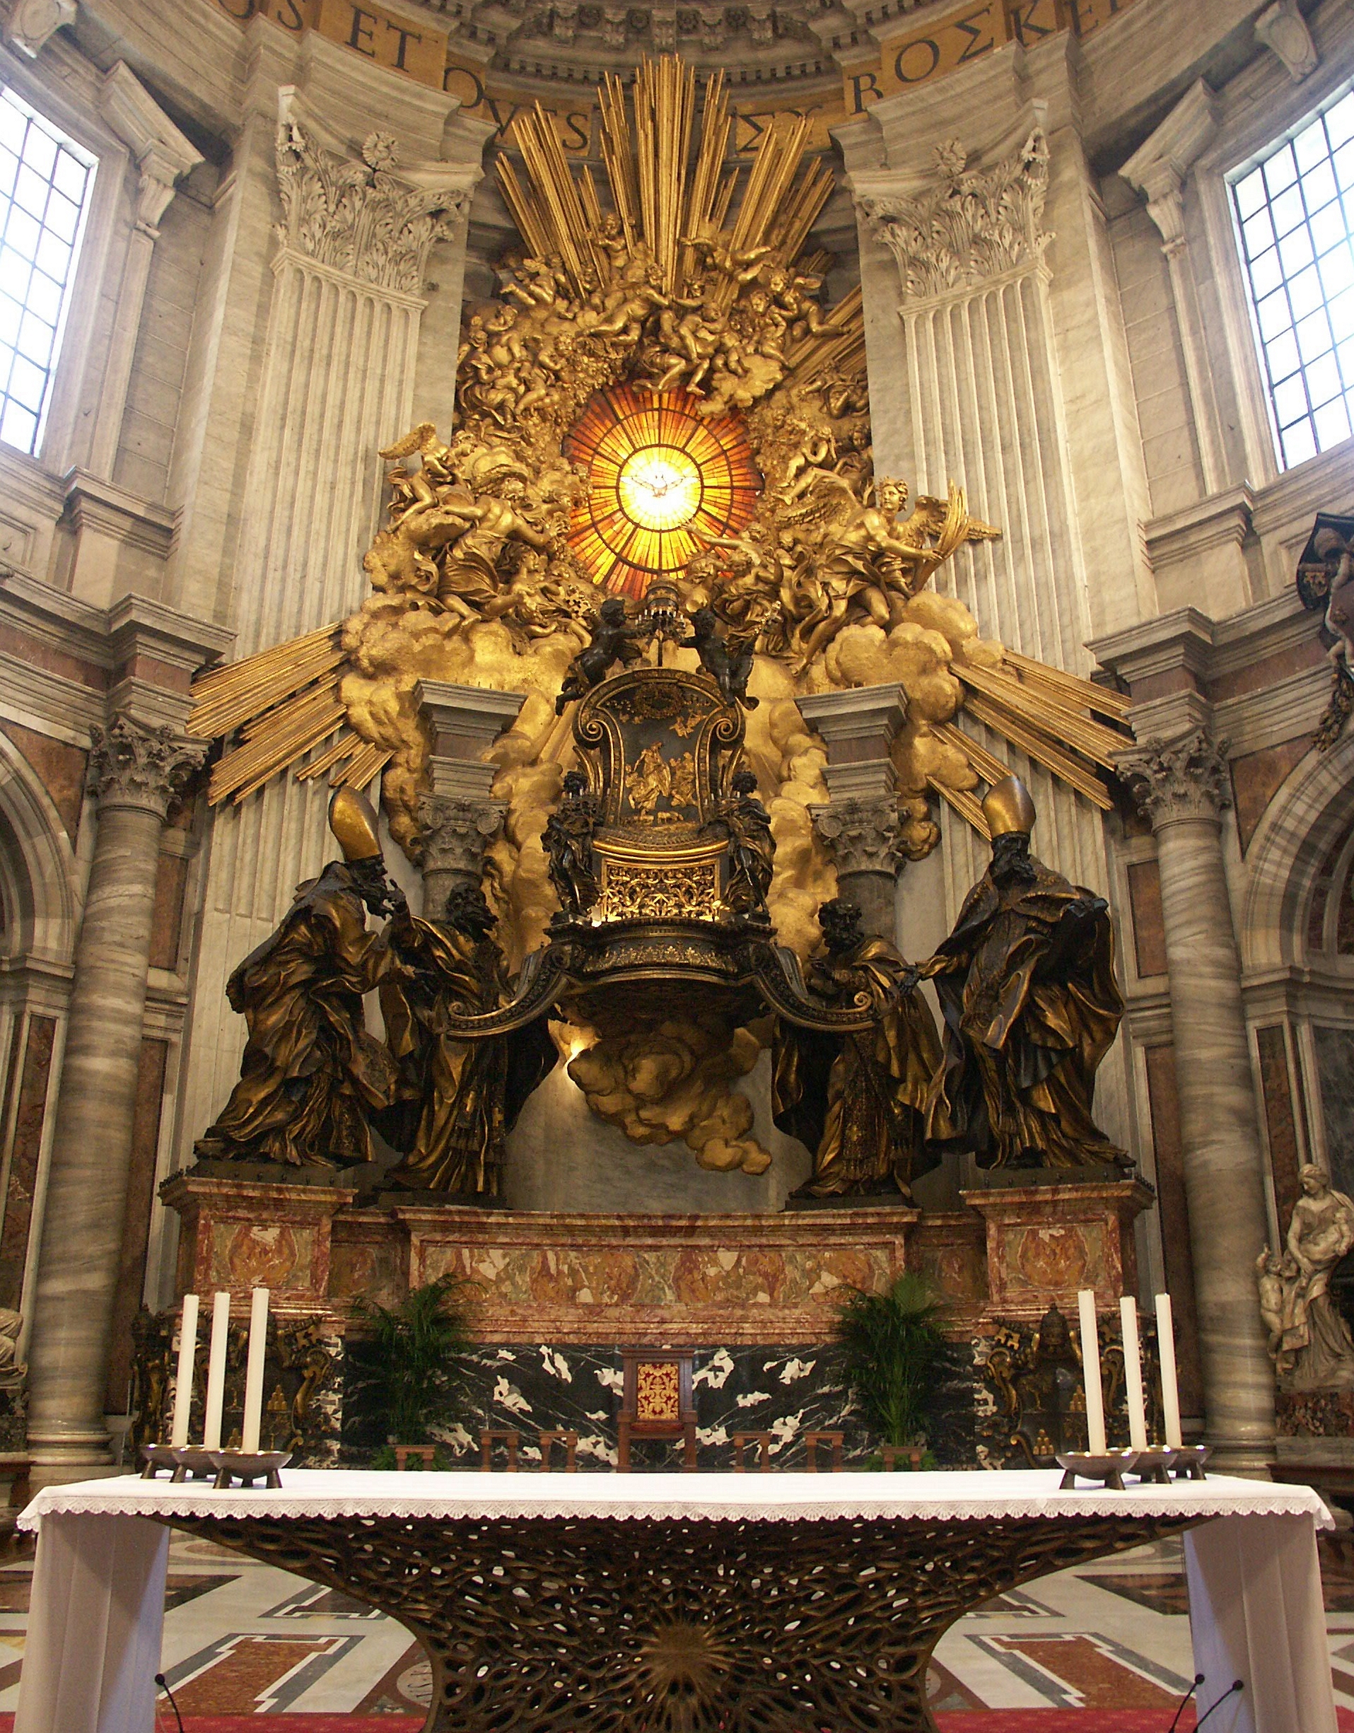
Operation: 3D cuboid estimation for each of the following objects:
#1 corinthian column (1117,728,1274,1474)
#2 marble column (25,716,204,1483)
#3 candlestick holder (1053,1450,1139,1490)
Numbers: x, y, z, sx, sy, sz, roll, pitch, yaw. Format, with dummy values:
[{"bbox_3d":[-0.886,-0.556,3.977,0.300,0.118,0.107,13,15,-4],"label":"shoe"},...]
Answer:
[{"bbox_3d":[7.210,2.880,19.667,1.350,10.400,1.350,-16,-25,37],"label":"corinthian column"},{"bbox_3d":[-7.670,2.733,19.401,1.350,10.400,1.350,16,-25,-37],"label":"marble column"},{"bbox_3d":[1.177,1.689,4.075,0.235,0.108,0.235,0,-20,0],"label":"candlestick holder"}]

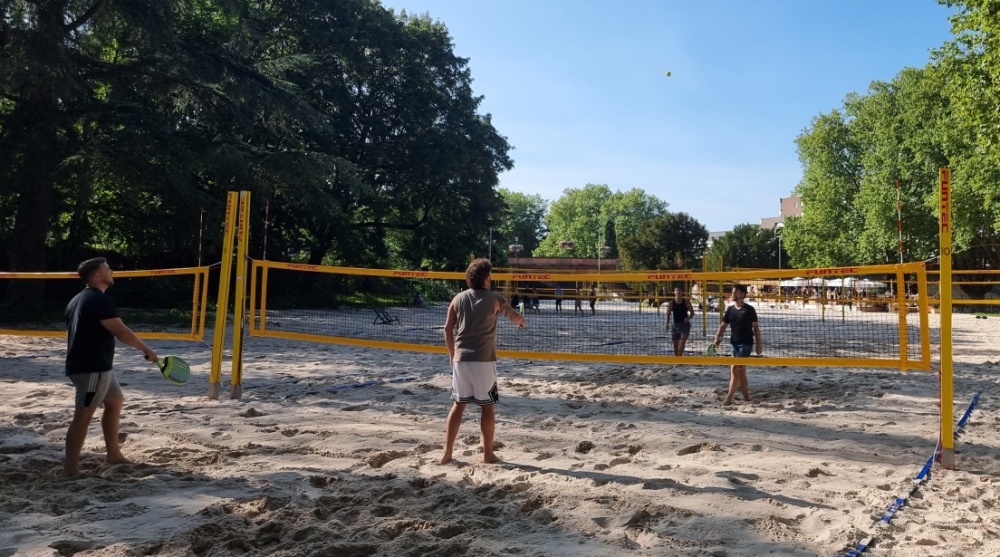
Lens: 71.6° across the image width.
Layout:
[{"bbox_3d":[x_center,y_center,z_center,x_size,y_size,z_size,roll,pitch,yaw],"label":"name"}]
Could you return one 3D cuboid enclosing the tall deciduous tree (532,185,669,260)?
[{"bbox_3d":[12.762,-4.254,88.000,16.500,15.400,13.000,1,-1,0],"label":"tall deciduous tree"}]

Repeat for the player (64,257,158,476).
[{"bbox_3d":[-3.308,0.745,5.900,0.750,1.850,0.600,1,-1,-29],"label":"player"}]

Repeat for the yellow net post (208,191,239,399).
[{"bbox_3d":[-3.804,0.223,9.526,0.115,2.850,0.110,4,-1,21],"label":"yellow net post"}]

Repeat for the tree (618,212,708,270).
[{"bbox_3d":[15.945,-1.681,68.000,9.000,9.600,8.000,1,-1,0],"label":"tree"}]

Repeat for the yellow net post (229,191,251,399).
[{"bbox_3d":[-3.546,0.222,9.475,0.115,2.830,0.110,2,-1,21],"label":"yellow net post"}]

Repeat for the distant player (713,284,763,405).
[{"bbox_3d":[3.461,0.962,10.100,0.660,1.750,0.460,0,-1,25],"label":"distant player"}]

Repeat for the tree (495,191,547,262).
[{"bbox_3d":[2.269,-3.789,85.000,9.000,14.000,8.500,1,-1,0],"label":"tree"}]

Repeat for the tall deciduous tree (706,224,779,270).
[{"bbox_3d":[25.403,-1.193,72.000,8.200,9.000,7.500,1,-1,0],"label":"tall deciduous tree"}]

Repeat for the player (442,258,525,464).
[{"bbox_3d":[-0.159,0.750,6.300,0.700,1.860,0.500,0,-1,21],"label":"player"}]

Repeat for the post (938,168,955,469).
[{"bbox_3d":[4.177,0.371,6.475,0.115,2.800,0.110,0,-1,21],"label":"post"}]

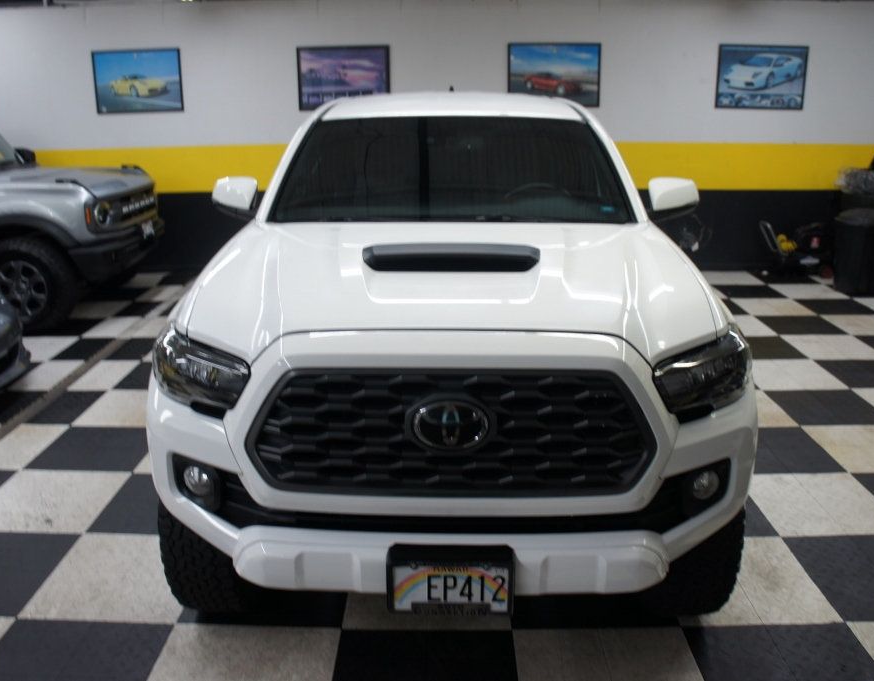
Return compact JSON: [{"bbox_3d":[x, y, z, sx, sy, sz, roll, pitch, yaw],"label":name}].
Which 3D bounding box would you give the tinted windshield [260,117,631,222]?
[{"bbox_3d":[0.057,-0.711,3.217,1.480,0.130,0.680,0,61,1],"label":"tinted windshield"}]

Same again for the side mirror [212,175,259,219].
[{"bbox_3d":[-0.868,-0.619,3.326,0.215,0.180,0.150,0,17,1],"label":"side mirror"}]

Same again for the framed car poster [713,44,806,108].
[{"bbox_3d":[3.402,-2.755,8.045,0.940,0.635,0.030,0,17,1],"label":"framed car poster"}]

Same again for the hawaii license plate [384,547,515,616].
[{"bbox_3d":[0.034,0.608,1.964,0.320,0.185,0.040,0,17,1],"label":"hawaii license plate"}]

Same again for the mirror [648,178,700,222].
[{"bbox_3d":[1.010,-0.608,3.293,0.220,0.185,0.150,0,17,1],"label":"mirror"}]

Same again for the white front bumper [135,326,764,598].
[{"bbox_3d":[0.037,0.310,2.103,1.870,0.590,0.520,0,17,1],"label":"white front bumper"}]

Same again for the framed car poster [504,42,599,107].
[{"bbox_3d":[1.232,-2.783,8.078,0.950,0.635,0.030,0,17,1],"label":"framed car poster"}]

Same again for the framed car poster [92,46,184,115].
[{"bbox_3d":[-3.184,-2.751,8.172,0.940,0.635,0.030,0,17,1],"label":"framed car poster"}]

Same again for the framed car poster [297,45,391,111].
[{"bbox_3d":[-0.975,-2.774,8.122,0.950,0.635,0.030,0,17,1],"label":"framed car poster"}]

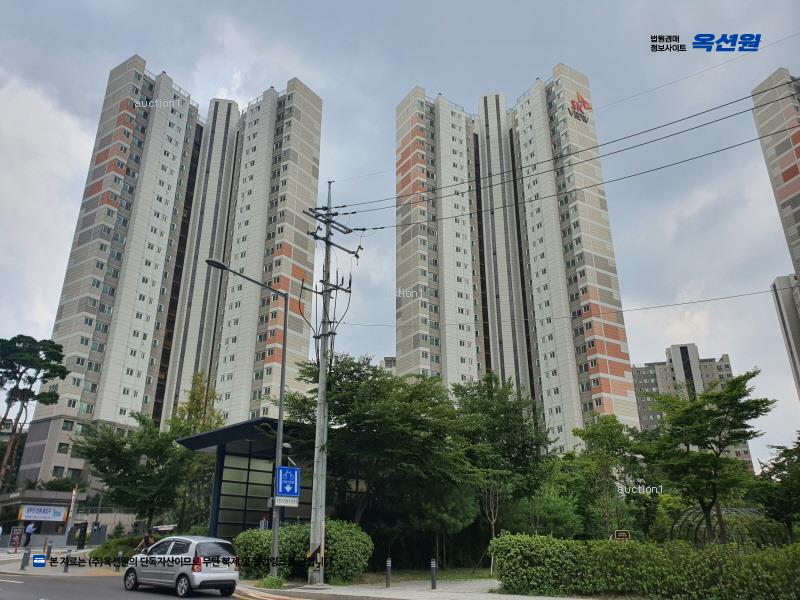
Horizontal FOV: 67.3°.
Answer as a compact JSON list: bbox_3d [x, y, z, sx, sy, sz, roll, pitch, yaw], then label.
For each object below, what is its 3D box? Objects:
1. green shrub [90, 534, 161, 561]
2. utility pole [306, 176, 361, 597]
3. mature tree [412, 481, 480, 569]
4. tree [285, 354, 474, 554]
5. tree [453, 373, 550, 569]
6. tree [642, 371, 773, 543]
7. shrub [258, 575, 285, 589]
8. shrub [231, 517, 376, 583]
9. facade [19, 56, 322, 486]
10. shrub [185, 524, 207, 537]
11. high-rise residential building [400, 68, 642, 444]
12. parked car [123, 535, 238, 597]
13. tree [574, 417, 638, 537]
[{"bbox_3d":[-13.417,12.358,29.874,3.600,1.400,2.200,9,-23,-21],"label":"green shrub"},{"bbox_3d":[-2.974,2.163,22.810,0.900,15.600,2.400,-18,-28,38],"label":"utility pole"},{"bbox_3d":[1.809,9.194,24.323,2.760,3.480,2.620,-2,-22,4],"label":"mature tree"},{"bbox_3d":[-0.826,6.286,23.867,7.670,8.560,6.750,1,-22,-2],"label":"tree"},{"bbox_3d":[4.382,7.132,25.679,4.230,8.300,4.020,-4,-22,9],"label":"tree"},{"bbox_3d":[10.611,5.839,20.237,4.400,6.700,4.200,-11,-24,25],"label":"tree"},{"bbox_3d":[-3.832,8.319,17.788,0.830,0.340,0.700,4,-22,-10],"label":"shrub"},{"bbox_3d":[-3.575,9.426,22.622,5.900,1.950,1.700,-18,-28,38],"label":"shrub"},{"bbox_3d":[-33.403,-1.197,99.362,36.000,75.000,22.000,4,-22,-11],"label":"facade"},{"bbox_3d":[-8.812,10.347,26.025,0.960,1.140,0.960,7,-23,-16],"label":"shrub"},{"bbox_3d":[18.698,-0.767,106.773,36.000,78.500,22.000,-5,-22,12],"label":"high-rise residential building"},{"bbox_3d":[-6.230,7.446,16.956,3.535,1.480,1.600,-15,-26,32],"label":"parked car"},{"bbox_3d":[8.184,7.491,23.575,2.800,6.100,2.700,-7,-23,17],"label":"tree"}]

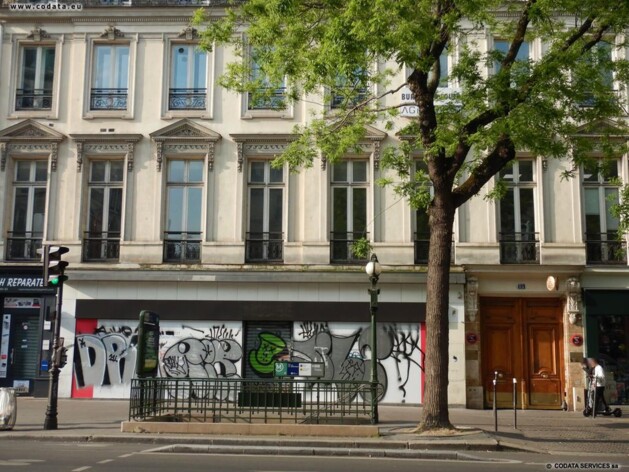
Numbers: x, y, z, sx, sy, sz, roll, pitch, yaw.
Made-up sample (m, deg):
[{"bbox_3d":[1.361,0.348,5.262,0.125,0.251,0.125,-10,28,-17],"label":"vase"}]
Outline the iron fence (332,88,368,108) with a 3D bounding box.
[{"bbox_3d":[1.211,-4.680,27.310,1.260,0.744,0.100,0,-9,2],"label":"iron fence"}]

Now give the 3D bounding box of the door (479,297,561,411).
[{"bbox_3d":[6.749,3.807,26.201,2.642,3.635,0.200,0,-9,2],"label":"door"}]

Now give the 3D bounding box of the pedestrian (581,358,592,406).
[{"bbox_3d":[7.976,4.369,23.390,0.360,1.554,0.480,2,-9,-7],"label":"pedestrian"}]

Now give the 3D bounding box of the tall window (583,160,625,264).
[{"bbox_3d":[9.606,-0.778,26.652,1.347,3.507,0.250,0,-9,2],"label":"tall window"}]

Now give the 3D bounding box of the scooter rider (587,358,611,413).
[{"bbox_3d":[8.467,4.452,23.900,0.600,1.600,0.520,0,-9,3],"label":"scooter rider"}]

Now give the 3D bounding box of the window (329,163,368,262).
[{"bbox_3d":[1.208,-0.841,27.131,1.220,3.479,0.250,0,-9,3],"label":"window"}]

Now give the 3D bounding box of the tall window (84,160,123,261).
[{"bbox_3d":[-7.204,-0.878,27.502,1.220,3.479,0.250,0,-9,3],"label":"tall window"}]

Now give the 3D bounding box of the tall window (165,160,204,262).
[{"bbox_3d":[-4.382,-0.823,27.047,1.303,3.491,0.250,0,-9,2],"label":"tall window"}]

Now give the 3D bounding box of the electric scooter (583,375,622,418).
[{"bbox_3d":[8.559,4.765,23.750,1.130,1.180,0.500,0,-9,3],"label":"electric scooter"}]

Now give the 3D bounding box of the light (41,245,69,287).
[{"bbox_3d":[-5.637,0.660,17.475,0.400,0.891,0.320,-4,-10,29],"label":"light"}]

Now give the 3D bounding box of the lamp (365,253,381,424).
[{"bbox_3d":[1.340,2.324,18.300,0.360,3.870,0.380,0,-9,3],"label":"lamp"}]

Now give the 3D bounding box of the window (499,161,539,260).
[{"bbox_3d":[6.856,-0.825,26.883,1.220,3.479,0.250,0,-9,3],"label":"window"}]

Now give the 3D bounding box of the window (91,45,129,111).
[{"bbox_3d":[-7.076,-5.482,27.842,1.310,2.388,0.250,0,-9,2],"label":"window"}]

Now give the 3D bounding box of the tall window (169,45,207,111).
[{"bbox_3d":[-4.430,-5.570,28.099,1.200,2.322,0.250,0,-9,3],"label":"tall window"}]

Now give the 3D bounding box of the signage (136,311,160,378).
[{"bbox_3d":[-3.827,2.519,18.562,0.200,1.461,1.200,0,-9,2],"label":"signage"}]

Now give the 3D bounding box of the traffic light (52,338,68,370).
[{"bbox_3d":[-5.940,2.749,18.750,0.270,0.700,0.250,-3,-9,20],"label":"traffic light"}]

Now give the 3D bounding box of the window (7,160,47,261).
[{"bbox_3d":[-9.886,-0.890,27.621,1.220,3.479,0.250,0,-9,3],"label":"window"}]

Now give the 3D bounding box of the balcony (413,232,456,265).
[{"bbox_3d":[3.979,0.414,26.472,1.414,1.083,0.150,0,-9,2],"label":"balcony"}]

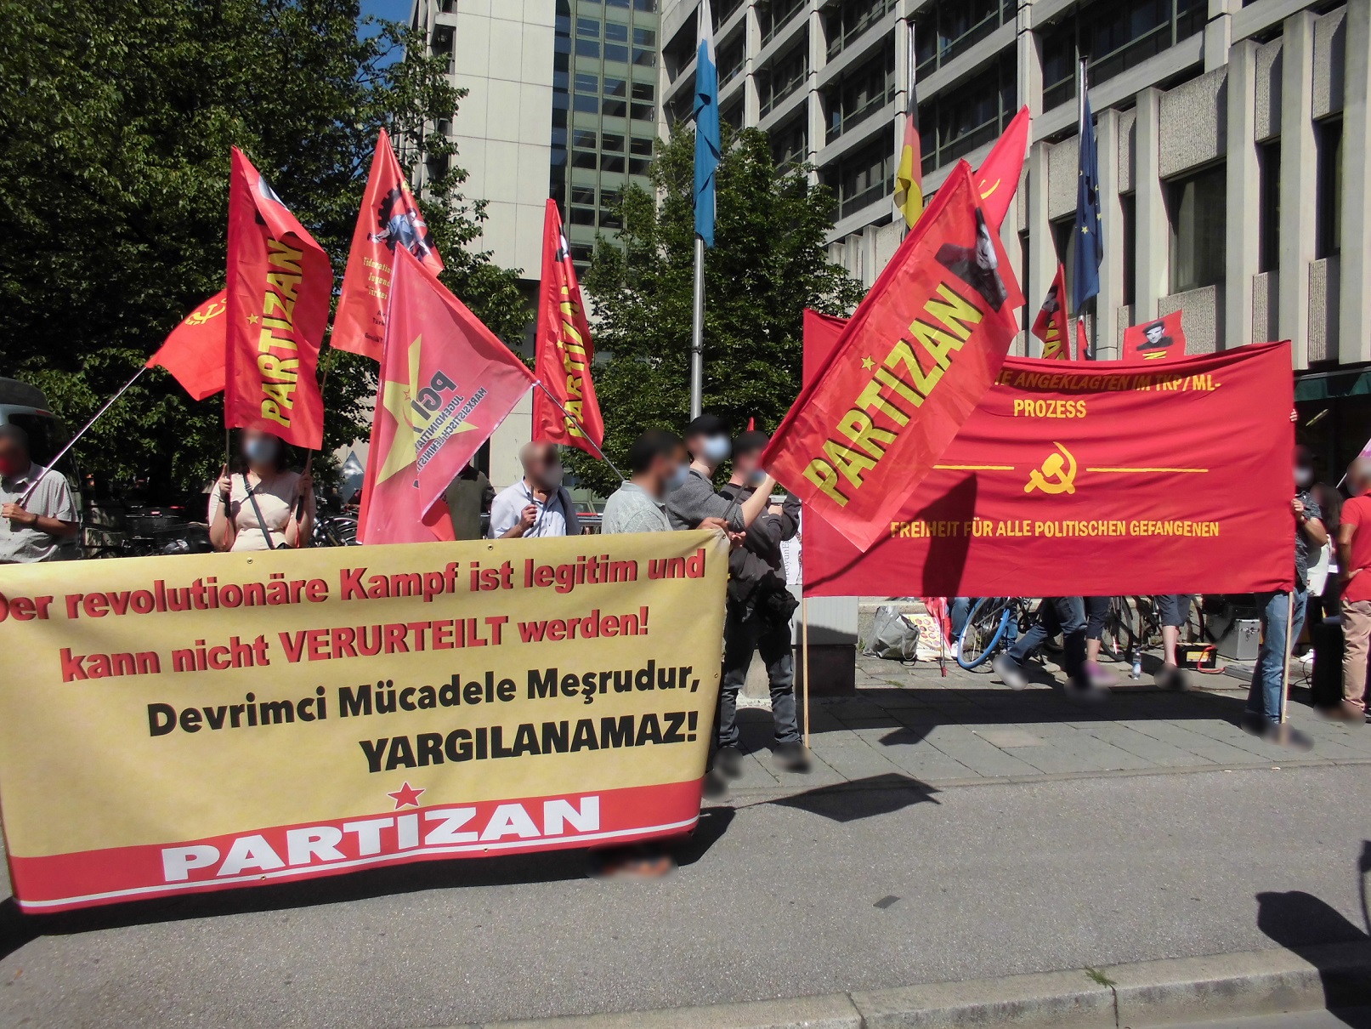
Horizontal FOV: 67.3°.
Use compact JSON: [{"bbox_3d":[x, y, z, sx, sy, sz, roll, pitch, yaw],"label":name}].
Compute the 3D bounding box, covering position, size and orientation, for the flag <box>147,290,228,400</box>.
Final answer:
[{"bbox_3d":[-2.335,-0.852,4.950,0.550,0.650,0.300,0,1,-14],"label":"flag"}]

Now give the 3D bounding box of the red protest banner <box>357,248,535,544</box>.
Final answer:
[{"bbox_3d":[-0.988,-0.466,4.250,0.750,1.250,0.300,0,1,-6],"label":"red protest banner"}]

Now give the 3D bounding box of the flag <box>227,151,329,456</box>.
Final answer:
[{"bbox_3d":[-2.038,-1.079,5.150,0.500,1.480,0.250,1,1,-9],"label":"flag"}]

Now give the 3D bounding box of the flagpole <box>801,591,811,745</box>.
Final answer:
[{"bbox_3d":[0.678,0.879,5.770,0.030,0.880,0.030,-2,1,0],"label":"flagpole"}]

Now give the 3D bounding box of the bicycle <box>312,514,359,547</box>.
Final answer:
[{"bbox_3d":[-3.730,0.350,10.500,1.720,1.050,0.580,1,1,41],"label":"bicycle"}]

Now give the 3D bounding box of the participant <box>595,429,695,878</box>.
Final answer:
[{"bbox_3d":[-0.161,0.546,4.120,0.400,1.740,0.500,1,1,12],"label":"participant"}]

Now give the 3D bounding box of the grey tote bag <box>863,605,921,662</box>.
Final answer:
[{"bbox_3d":[1.717,0.993,8.600,0.450,0.450,0.270,1,0,9],"label":"grey tote bag"}]

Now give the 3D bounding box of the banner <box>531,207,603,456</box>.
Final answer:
[{"bbox_3d":[-0.552,-0.885,4.850,0.360,1.200,0.300,2,1,-27],"label":"banner"}]

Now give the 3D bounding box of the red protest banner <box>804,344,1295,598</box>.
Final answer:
[{"bbox_3d":[2.093,-0.291,5.800,2.950,1.480,0.150,0,1,-8],"label":"red protest banner"}]

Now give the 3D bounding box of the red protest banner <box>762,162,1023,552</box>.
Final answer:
[{"bbox_3d":[0.909,-0.604,4.040,0.530,1.460,0.200,35,9,5],"label":"red protest banner"}]

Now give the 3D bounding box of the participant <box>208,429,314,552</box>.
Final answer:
[{"bbox_3d":[-1.892,0.450,4.600,0.520,1.680,0.400,0,1,-19],"label":"participant"}]

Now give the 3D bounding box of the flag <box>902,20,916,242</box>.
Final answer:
[{"bbox_3d":[2.646,-4.537,12.200,0.090,2.600,0.090,1,1,0],"label":"flag"}]

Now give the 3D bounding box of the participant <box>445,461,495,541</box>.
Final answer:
[{"bbox_3d":[-1.482,0.378,7.000,0.520,1.740,0.330,0,1,0],"label":"participant"}]

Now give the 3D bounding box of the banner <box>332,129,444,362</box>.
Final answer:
[{"bbox_3d":[-1.390,-1.251,4.800,0.560,1.100,0.350,0,1,-18],"label":"banner"}]

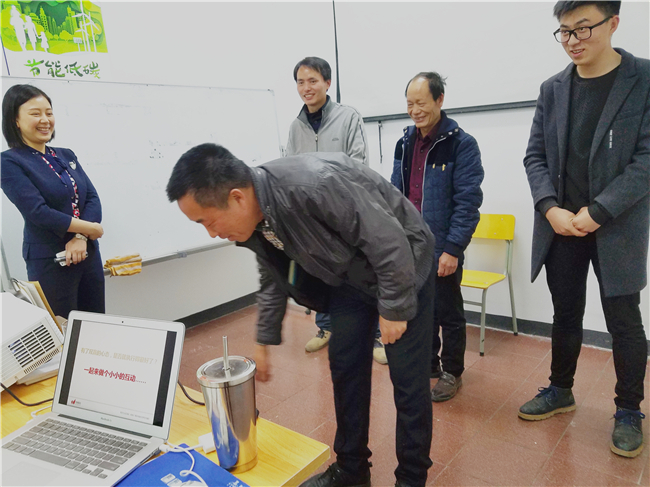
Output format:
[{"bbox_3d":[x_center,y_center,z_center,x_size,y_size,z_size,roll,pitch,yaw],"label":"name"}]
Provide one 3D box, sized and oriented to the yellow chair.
[{"bbox_3d":[0.930,0.232,3.032,0.400,0.776,0.435,5,15,41],"label":"yellow chair"}]

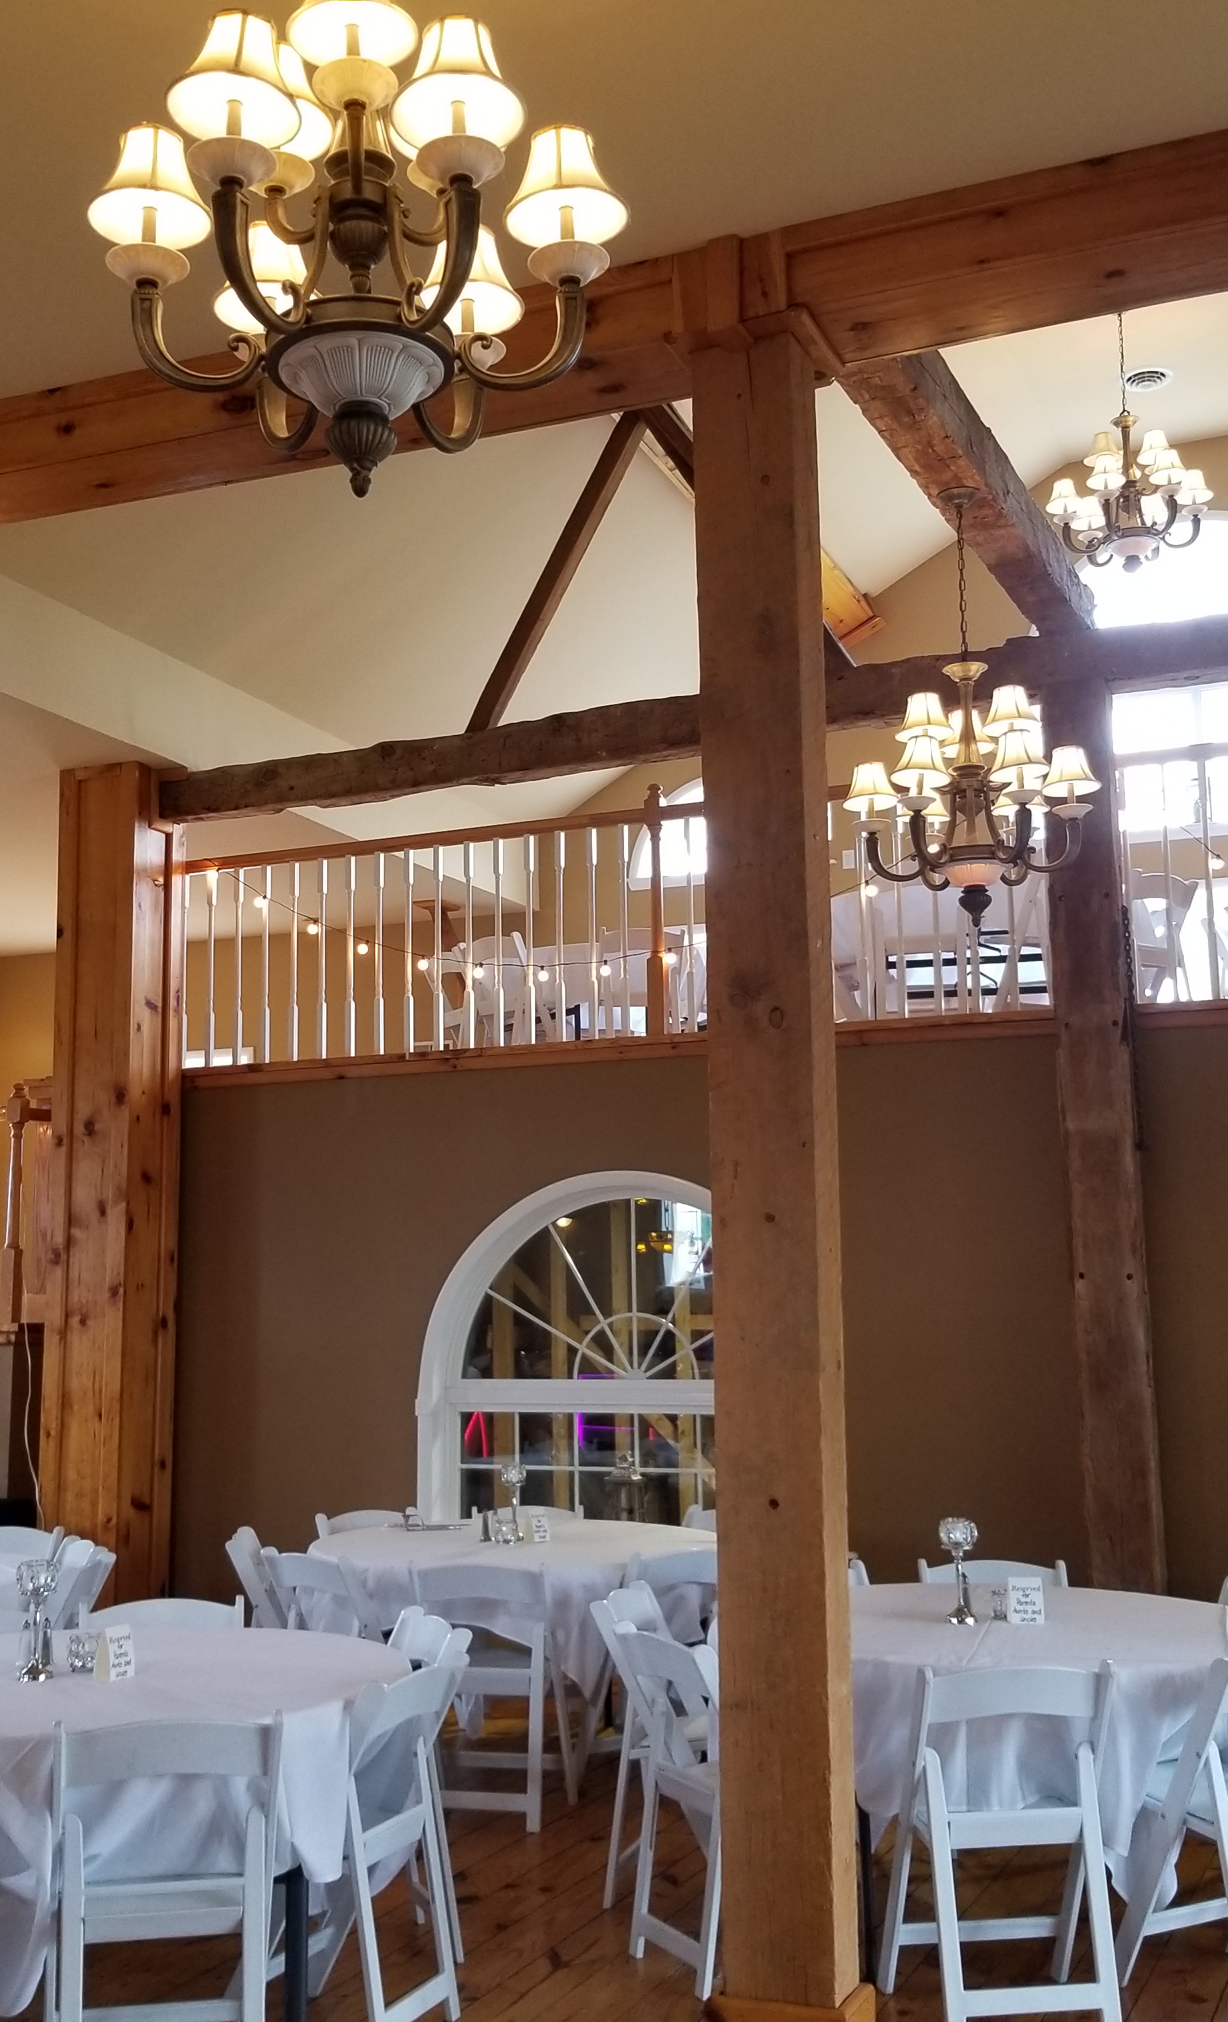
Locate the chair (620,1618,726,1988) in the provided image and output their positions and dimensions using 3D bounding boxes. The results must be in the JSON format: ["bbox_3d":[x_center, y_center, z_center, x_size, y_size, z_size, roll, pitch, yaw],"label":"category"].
[{"bbox_3d":[0.312,1.937,5.009,0.460,0.780,0.445,3,-9,-25],"label":"chair"}]

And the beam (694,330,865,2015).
[{"bbox_3d":[0.369,0.324,4.594,0.245,3.850,0.210,-4,-9,22],"label":"beam"}]

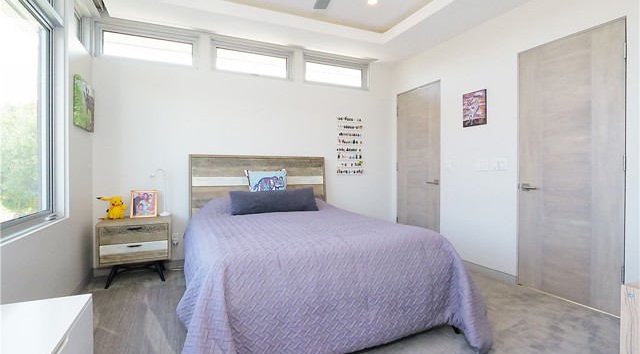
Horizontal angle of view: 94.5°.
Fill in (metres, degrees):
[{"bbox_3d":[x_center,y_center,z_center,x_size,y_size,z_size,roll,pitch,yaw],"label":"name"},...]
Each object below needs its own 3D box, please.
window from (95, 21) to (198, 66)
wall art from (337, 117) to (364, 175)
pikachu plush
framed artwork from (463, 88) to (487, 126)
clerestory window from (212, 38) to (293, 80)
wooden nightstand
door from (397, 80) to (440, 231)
[{"bbox_3d":[-1.802,-1.389,3.135,0.963,0.343,0.080,0,0,-23],"label":"window"},{"bbox_3d":[0.414,-0.420,4.049,0.422,0.800,0.040,0,0,-23],"label":"wall art"},{"bbox_3d":[-2.027,0.296,2.869,0.175,0.222,0.200,0,0,40],"label":"pikachu plush"},{"bbox_3d":[1.622,-0.707,3.102,0.030,0.349,0.254,0,0,-25],"label":"framed artwork"},{"bbox_3d":[-0.789,-1.409,3.575,0.971,0.364,0.080,0,0,-23],"label":"clerestory window"},{"bbox_3d":[-1.790,0.717,2.918,0.582,0.575,0.385,0,0,-23],"label":"wooden nightstand"},{"bbox_3d":[1.294,-0.086,3.885,0.045,2.157,0.779,0,0,-25],"label":"door"}]

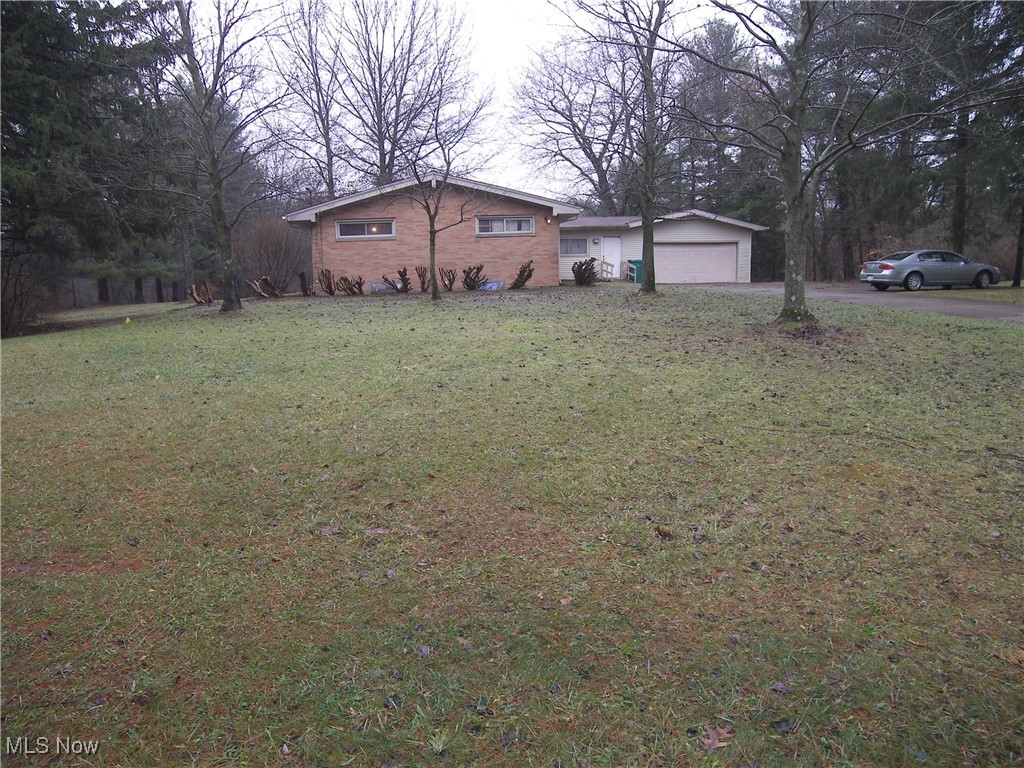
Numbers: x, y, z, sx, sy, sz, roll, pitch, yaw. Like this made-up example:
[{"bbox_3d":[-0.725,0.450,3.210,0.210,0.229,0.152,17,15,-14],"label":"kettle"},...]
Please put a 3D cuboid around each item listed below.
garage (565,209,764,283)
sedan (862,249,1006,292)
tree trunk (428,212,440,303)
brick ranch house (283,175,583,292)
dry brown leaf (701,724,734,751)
[{"bbox_3d":[7.791,-7.360,39.889,10.675,3.760,7.500,0,6,2],"label":"garage"},{"bbox_3d":[15.800,-4.280,26.750,5.140,1.470,1.870,-2,8,-11],"label":"sedan"},{"bbox_3d":[-2.624,-4.331,23.844,0.360,3.000,0.340,0,6,2],"label":"tree trunk"},{"bbox_3d":[-2.786,-6.312,33.132,11.203,4.396,13.000,0,6,2],"label":"brick ranch house"},{"bbox_3d":[0.700,1.205,2.420,0.115,0.030,0.160,7,11,41],"label":"dry brown leaf"}]

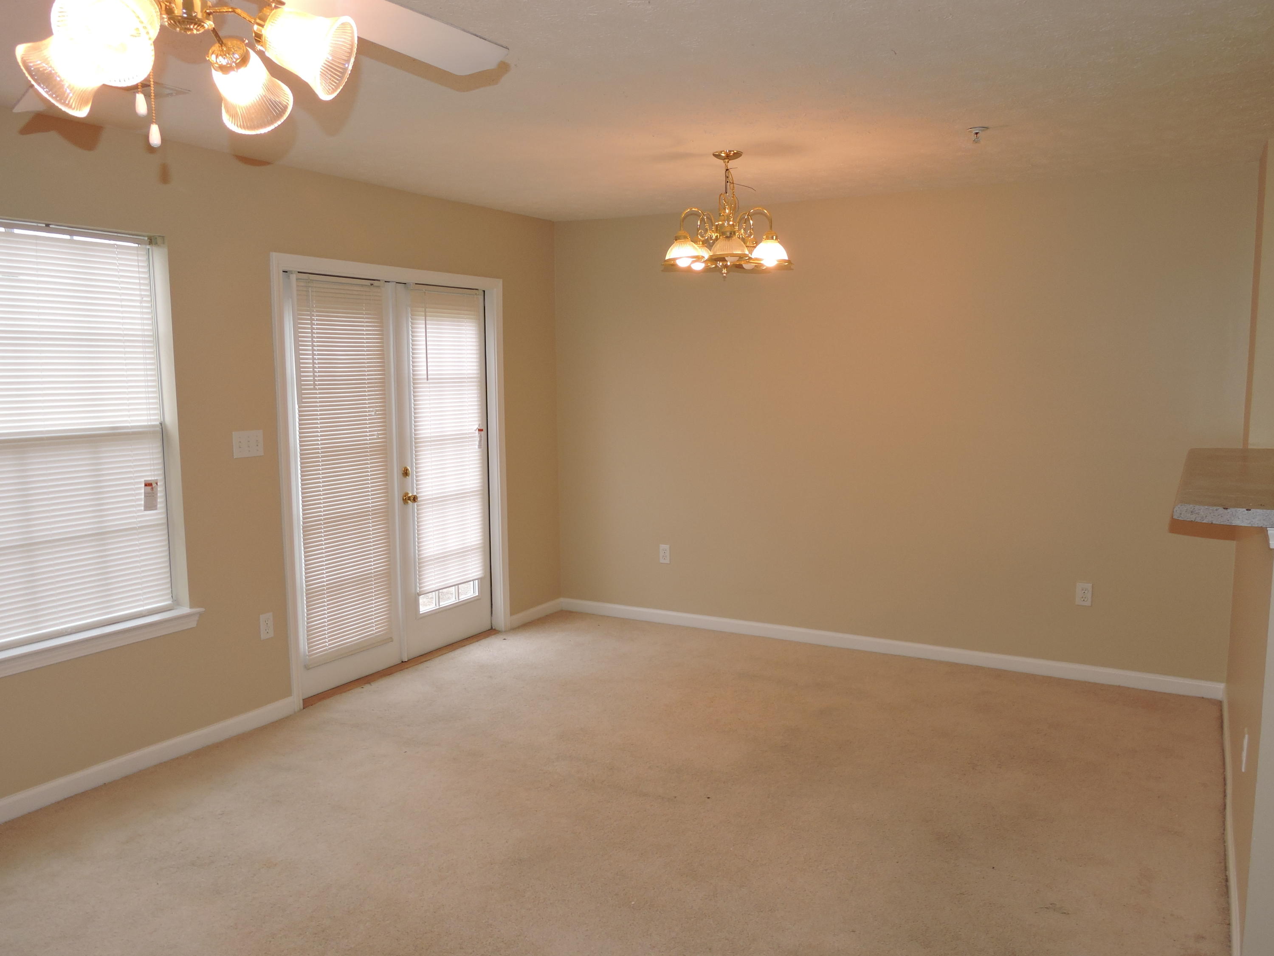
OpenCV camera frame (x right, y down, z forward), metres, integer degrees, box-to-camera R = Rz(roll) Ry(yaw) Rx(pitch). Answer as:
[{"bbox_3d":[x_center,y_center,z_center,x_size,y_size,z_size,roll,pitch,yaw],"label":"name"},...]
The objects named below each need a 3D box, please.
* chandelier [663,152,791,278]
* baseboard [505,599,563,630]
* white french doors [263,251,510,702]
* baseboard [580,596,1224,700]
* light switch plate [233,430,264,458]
[{"bbox_3d":[0.390,-1.121,4.431,0.550,0.525,0.550,0,6,5],"label":"chandelier"},{"bbox_3d":[-0.633,0.854,6.483,0.015,0.082,0.590,3,7,29],"label":"baseboard"},{"bbox_3d":[-1.248,-0.035,5.409,0.135,2.091,1.699,3,7,29],"label":"white french doors"},{"bbox_3d":[1.151,0.921,5.815,3.784,0.082,0.015,3,7,29],"label":"baseboard"},{"bbox_3d":[-1.692,-0.148,4.490,0.008,0.113,0.160,3,7,29],"label":"light switch plate"}]

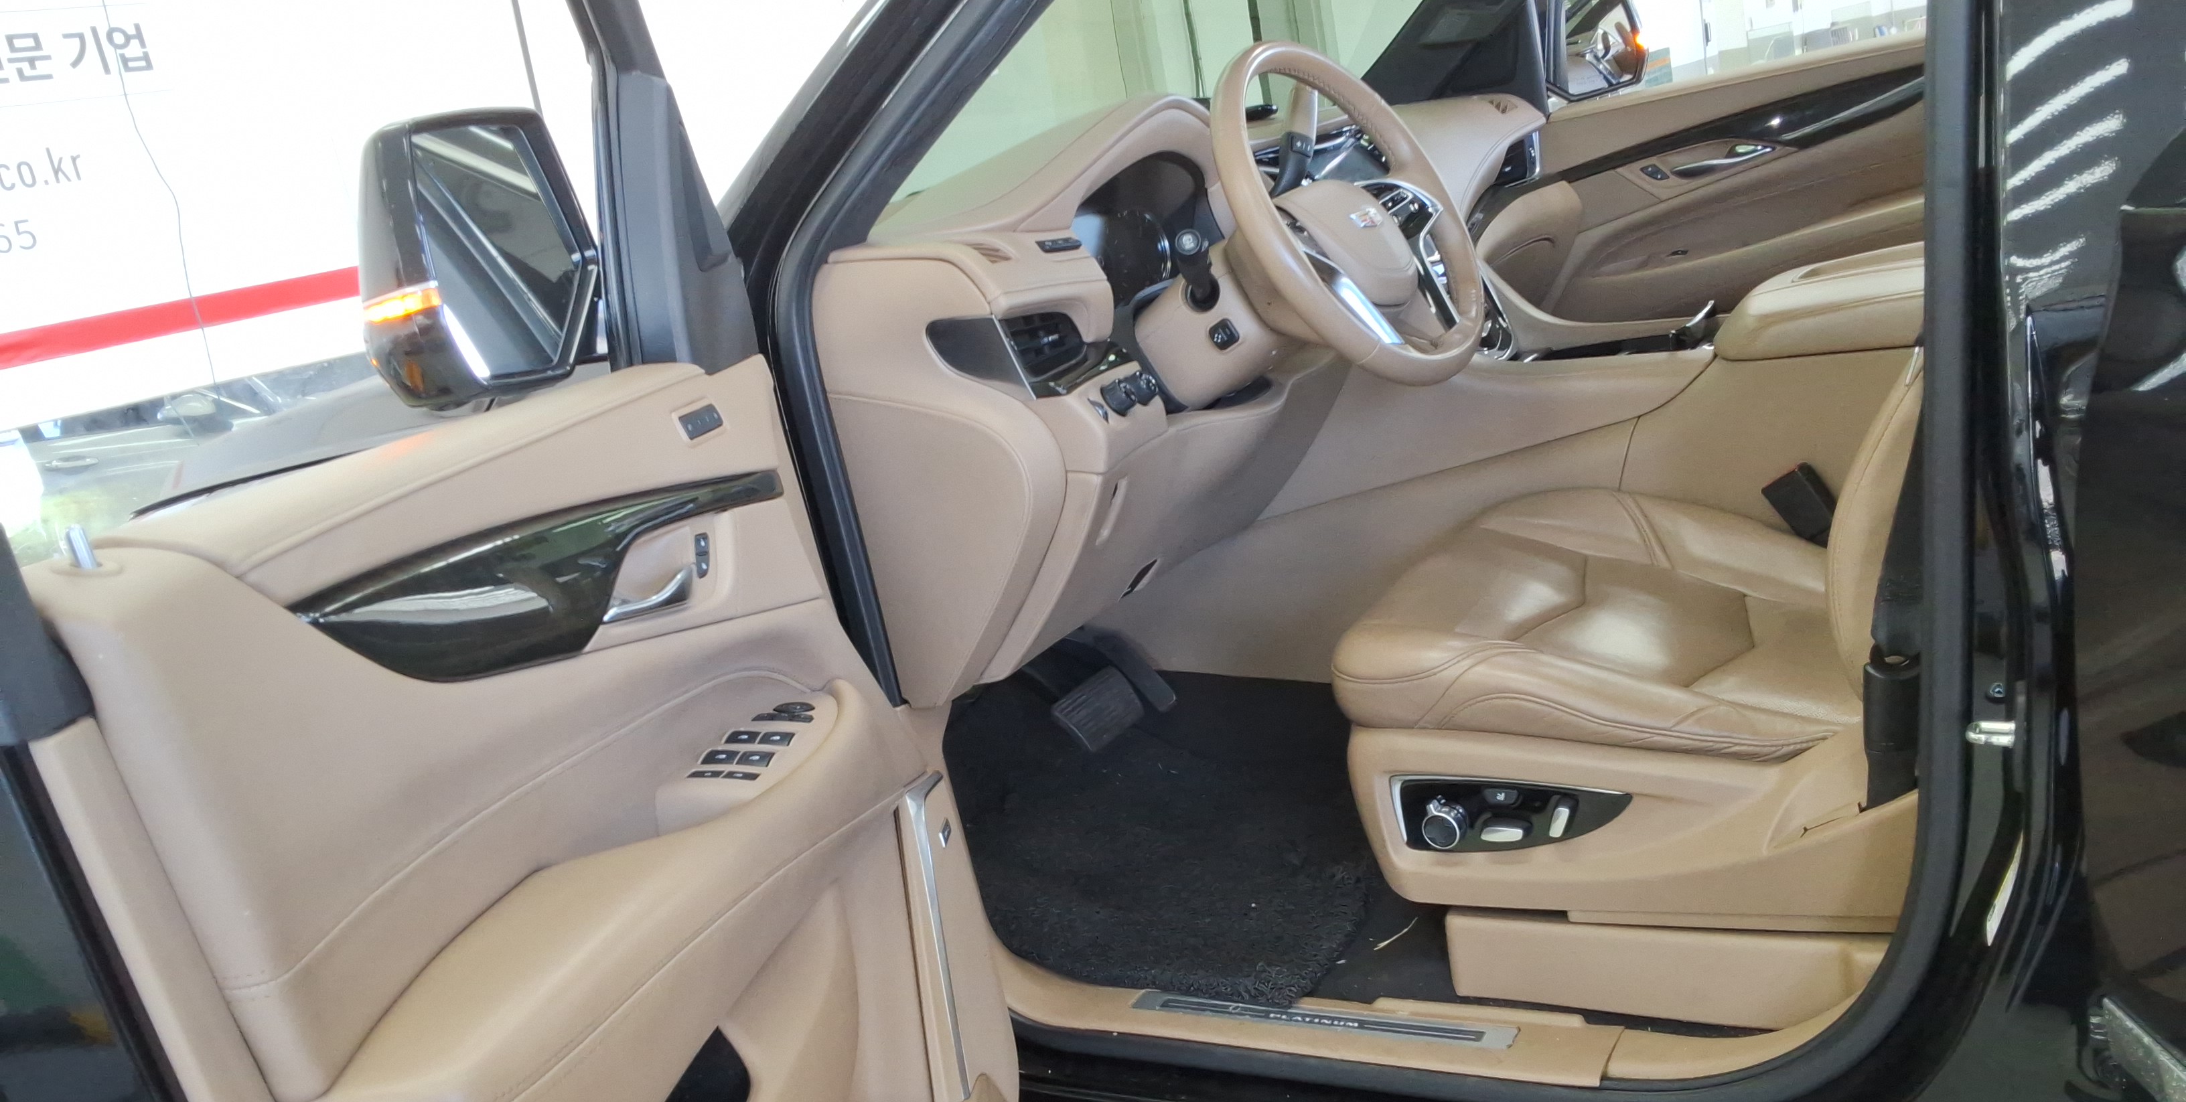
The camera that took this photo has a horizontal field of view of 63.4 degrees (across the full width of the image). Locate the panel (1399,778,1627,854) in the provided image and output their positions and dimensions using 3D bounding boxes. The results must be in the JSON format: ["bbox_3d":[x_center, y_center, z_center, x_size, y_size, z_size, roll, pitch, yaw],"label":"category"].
[{"bbox_3d":[0.366,0.233,1.550,0.210,0.075,0.035,-2,16,32],"label":"panel"}]

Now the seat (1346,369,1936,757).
[{"bbox_3d":[0.595,-0.294,1.592,0.910,1.000,0.550,-2,16,32],"label":"seat"}]

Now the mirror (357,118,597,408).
[{"bbox_3d":[-0.455,-0.214,1.283,0.110,0.205,0.235,-6,14,21],"label":"mirror"}]

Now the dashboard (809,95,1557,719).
[{"bbox_3d":[0.230,-0.328,2.288,0.510,0.540,1.580,-2,16,32],"label":"dashboard"}]

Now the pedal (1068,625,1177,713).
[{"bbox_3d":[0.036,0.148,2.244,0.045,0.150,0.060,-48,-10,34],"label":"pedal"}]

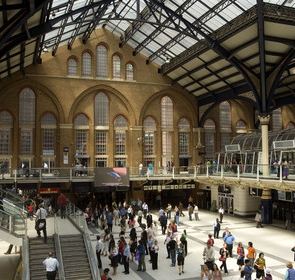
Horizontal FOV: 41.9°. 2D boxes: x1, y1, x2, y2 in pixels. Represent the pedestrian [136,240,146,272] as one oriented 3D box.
[{"bbox_3d":[-0.373,6.615,21.996,0.420,1.742,0.520,1,-3,-24],"label":"pedestrian"}]

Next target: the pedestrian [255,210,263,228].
[{"bbox_3d":[10.473,7.424,36.127,0.480,1.659,0.520,1,-4,-18],"label":"pedestrian"}]

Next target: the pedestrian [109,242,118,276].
[{"bbox_3d":[-1.844,6.599,21.246,0.400,1.700,0.480,1,-3,-21],"label":"pedestrian"}]

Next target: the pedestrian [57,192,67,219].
[{"bbox_3d":[-5.596,4.311,25.347,0.620,1.735,0.400,1,-3,-19],"label":"pedestrian"}]

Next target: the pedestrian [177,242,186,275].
[{"bbox_3d":[1.876,6.594,21.357,0.480,1.700,0.380,0,-3,0],"label":"pedestrian"}]

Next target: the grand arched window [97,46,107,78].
[{"bbox_3d":[-5.837,-10.086,49.797,1.338,4.342,0.300,1,-3,-19],"label":"grand arched window"}]

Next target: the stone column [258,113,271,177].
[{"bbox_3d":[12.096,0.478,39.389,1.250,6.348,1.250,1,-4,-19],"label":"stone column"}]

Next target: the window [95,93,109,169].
[{"bbox_3d":[-5.827,-1.364,49.873,1.870,9.640,0.300,1,-3,-19],"label":"window"}]

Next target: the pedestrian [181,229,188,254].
[{"bbox_3d":[2.438,6.802,25.521,0.350,1.696,0.500,-3,-4,34],"label":"pedestrian"}]

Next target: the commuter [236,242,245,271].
[{"bbox_3d":[5.324,6.666,22.130,0.500,1.620,0.380,1,-3,-20],"label":"commuter"}]

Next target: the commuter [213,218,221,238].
[{"bbox_3d":[5.780,7.385,32.144,0.550,1.633,0.400,-2,-3,24],"label":"commuter"}]

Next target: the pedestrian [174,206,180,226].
[{"bbox_3d":[2.830,7.303,36.850,0.420,1.830,0.520,0,-3,-6],"label":"pedestrian"}]

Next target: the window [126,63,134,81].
[{"bbox_3d":[-2.330,-9.100,51.519,1.040,2.320,0.300,1,-3,-19],"label":"window"}]

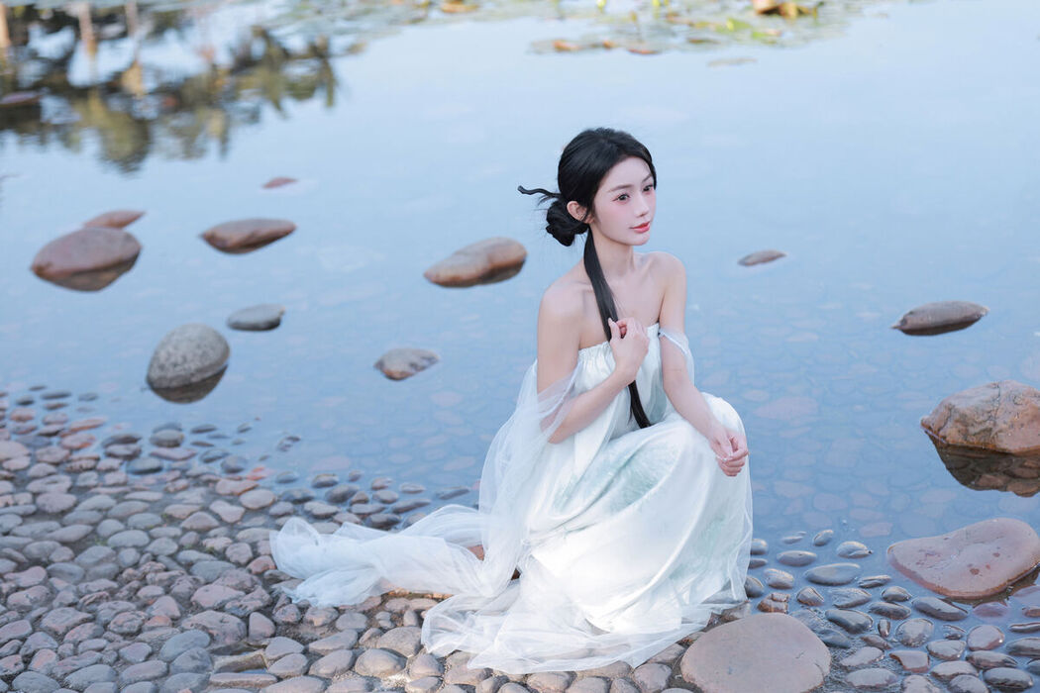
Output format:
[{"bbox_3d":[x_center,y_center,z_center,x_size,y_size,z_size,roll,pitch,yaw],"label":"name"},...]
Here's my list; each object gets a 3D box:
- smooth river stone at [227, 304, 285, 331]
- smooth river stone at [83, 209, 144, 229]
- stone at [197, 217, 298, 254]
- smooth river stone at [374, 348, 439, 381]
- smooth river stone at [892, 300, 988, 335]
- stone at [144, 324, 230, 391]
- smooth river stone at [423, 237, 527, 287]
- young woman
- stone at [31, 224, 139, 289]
[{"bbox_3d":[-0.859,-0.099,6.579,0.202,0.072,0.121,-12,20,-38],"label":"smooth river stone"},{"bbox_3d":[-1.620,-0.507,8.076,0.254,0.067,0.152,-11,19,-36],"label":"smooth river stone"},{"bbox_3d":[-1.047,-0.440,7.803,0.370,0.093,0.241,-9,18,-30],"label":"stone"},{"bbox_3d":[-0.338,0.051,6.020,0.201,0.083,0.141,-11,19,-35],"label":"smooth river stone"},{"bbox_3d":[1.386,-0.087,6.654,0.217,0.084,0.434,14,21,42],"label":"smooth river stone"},{"bbox_3d":[-0.980,0.033,5.974,0.221,0.194,0.276,7,17,25],"label":"stone"},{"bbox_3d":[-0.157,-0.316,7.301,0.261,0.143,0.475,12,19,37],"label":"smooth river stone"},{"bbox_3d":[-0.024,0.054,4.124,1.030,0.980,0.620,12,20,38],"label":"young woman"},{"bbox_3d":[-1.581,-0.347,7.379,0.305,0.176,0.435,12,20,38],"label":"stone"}]

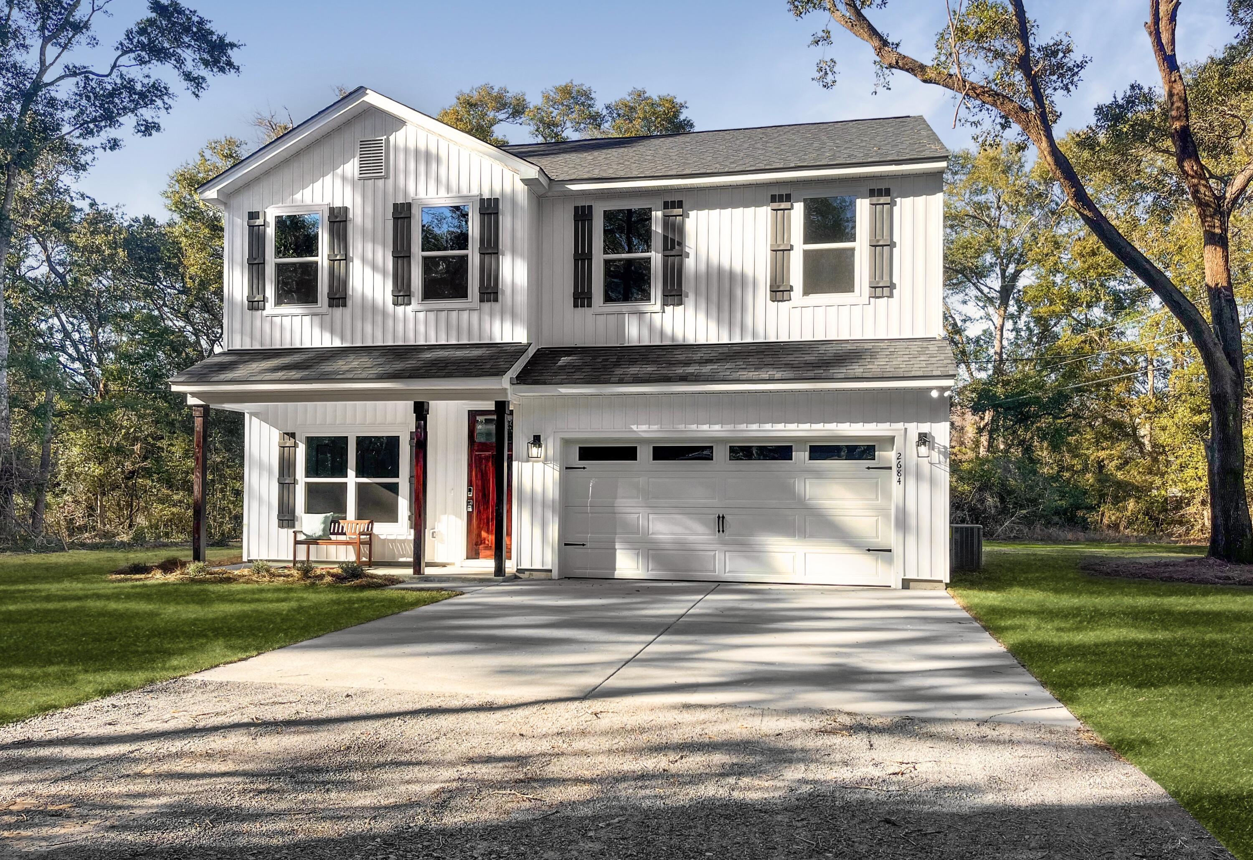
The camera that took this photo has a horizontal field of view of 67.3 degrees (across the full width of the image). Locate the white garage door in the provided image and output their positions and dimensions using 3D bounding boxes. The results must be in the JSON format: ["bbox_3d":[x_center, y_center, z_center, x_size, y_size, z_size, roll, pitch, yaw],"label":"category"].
[{"bbox_3d":[1.442,1.196,14.064,4.880,2.155,0.080,0,-2,12],"label":"white garage door"}]

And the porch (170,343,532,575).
[{"bbox_3d":[-4.248,0.436,14.829,5.525,3.581,1.865,0,-2,12],"label":"porch"}]

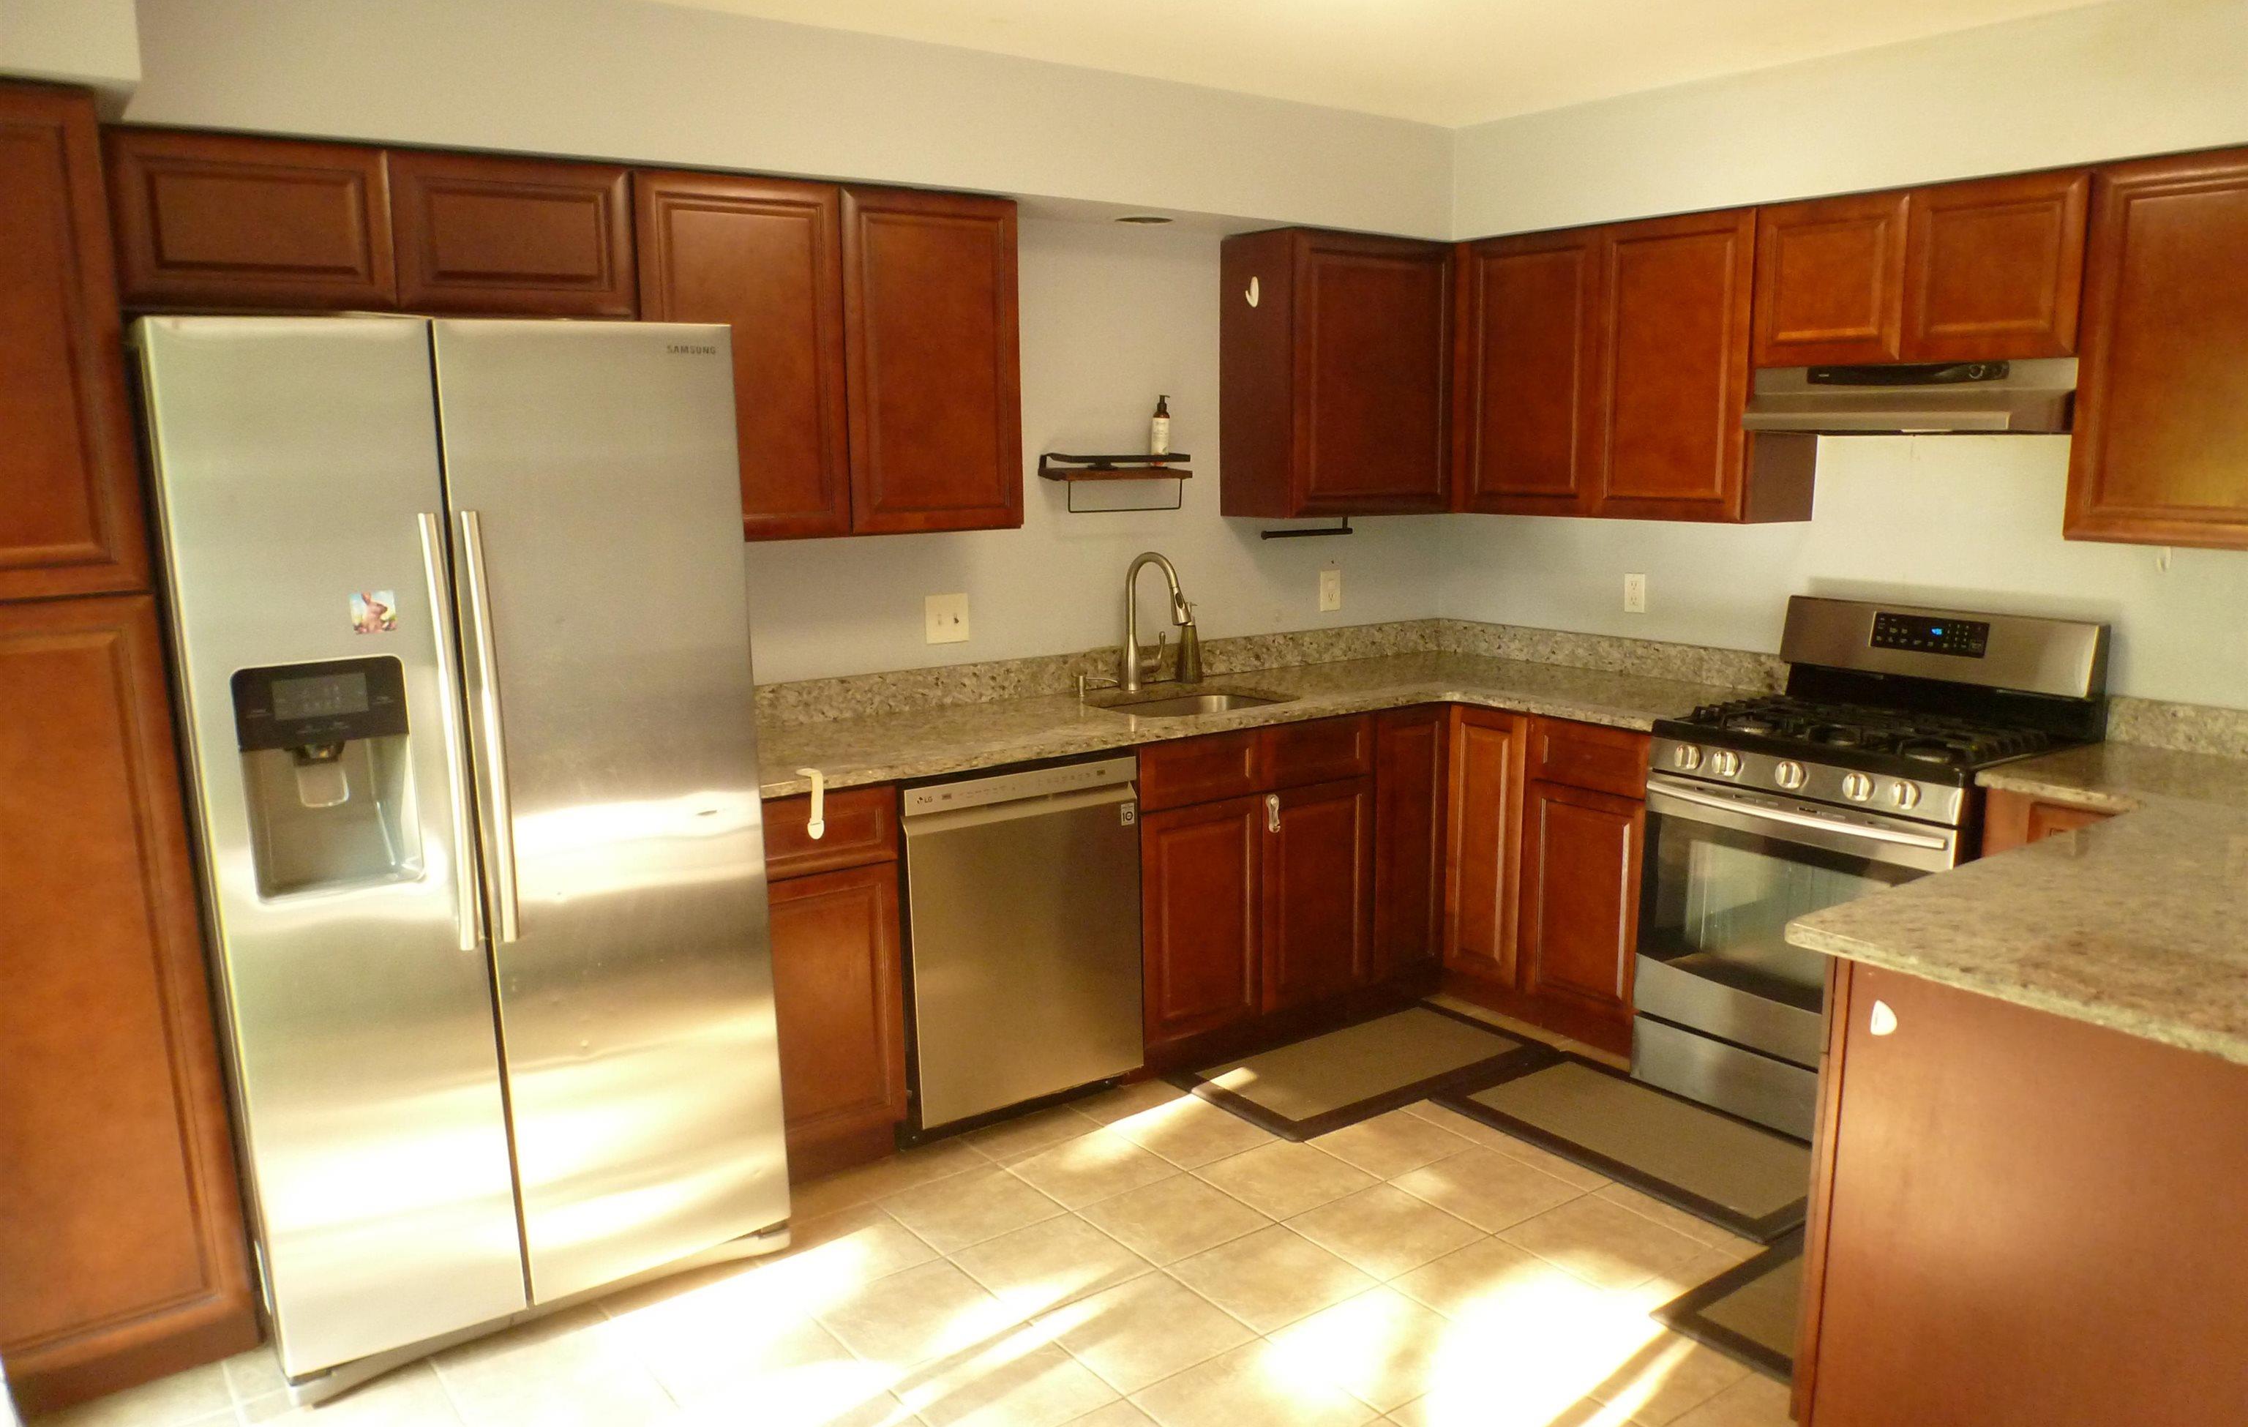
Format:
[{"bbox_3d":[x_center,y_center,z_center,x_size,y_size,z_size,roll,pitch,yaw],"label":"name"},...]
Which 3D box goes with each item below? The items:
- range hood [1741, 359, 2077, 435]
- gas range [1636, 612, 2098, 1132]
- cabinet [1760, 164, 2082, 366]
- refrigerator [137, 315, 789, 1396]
[{"bbox_3d":[1.805,-0.718,3.539,0.450,0.150,0.745,-8,12,-34],"label":"range hood"},{"bbox_3d":[1.744,0.366,3.735,0.663,1.190,0.764,-7,12,-35],"label":"gas range"},{"bbox_3d":[1.889,-1.004,3.599,0.320,0.395,0.764,-7,12,-35],"label":"cabinet"},{"bbox_3d":[-1.260,0.194,3.033,0.905,1.790,0.780,-8,12,-34],"label":"refrigerator"}]

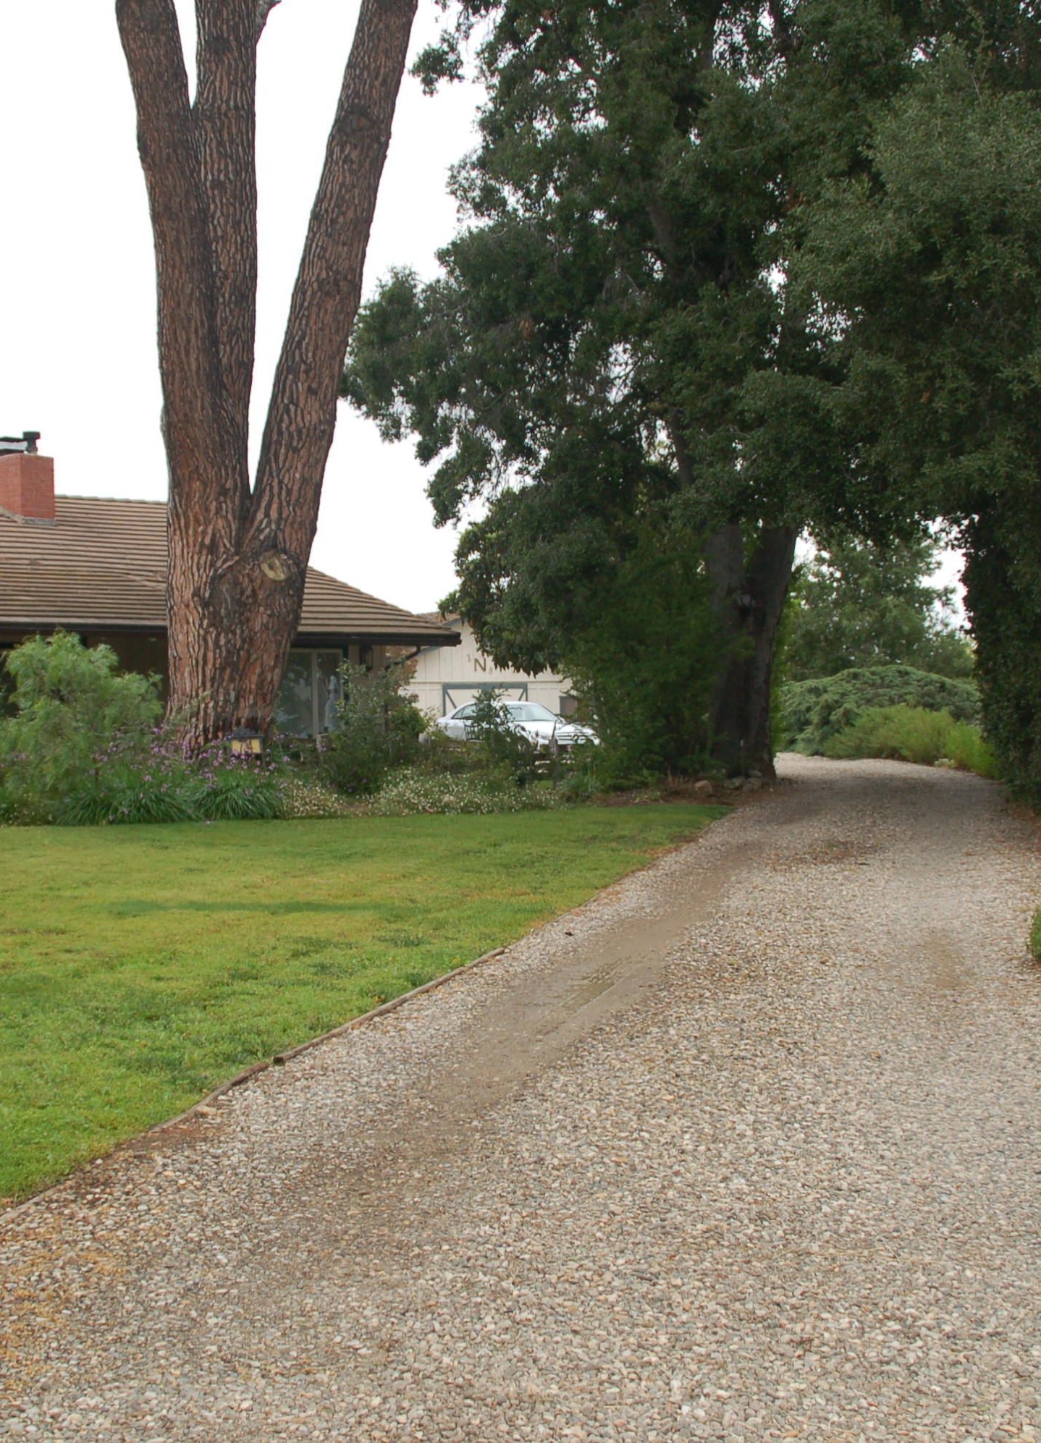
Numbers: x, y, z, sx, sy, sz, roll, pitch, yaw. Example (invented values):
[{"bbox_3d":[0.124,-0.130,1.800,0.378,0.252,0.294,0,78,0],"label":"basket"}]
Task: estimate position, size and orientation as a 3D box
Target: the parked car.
[{"bbox_3d":[-0.148,0.093,55.500,1.800,1.430,4.650,-1,2,-41],"label":"parked car"}]

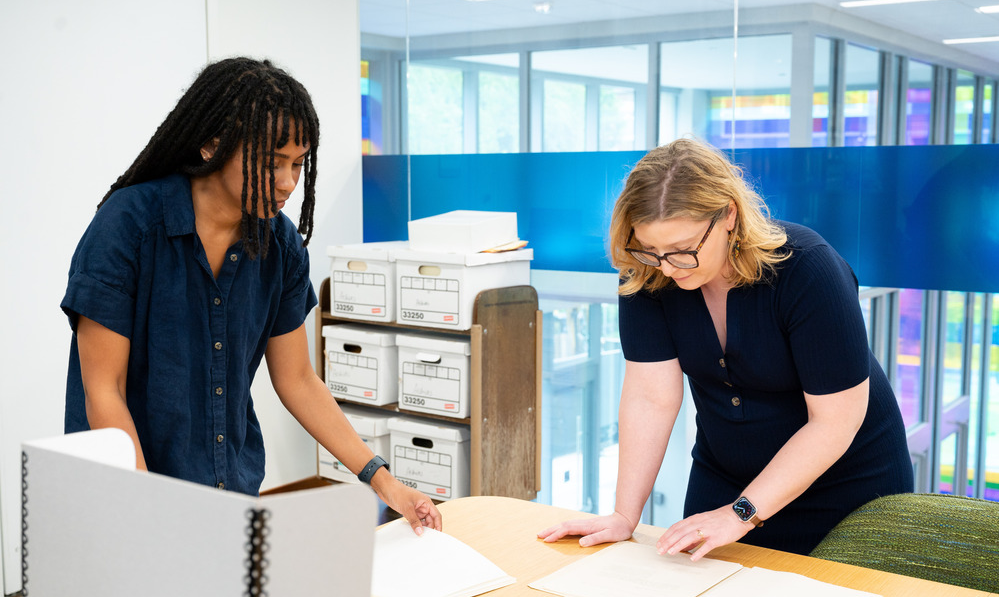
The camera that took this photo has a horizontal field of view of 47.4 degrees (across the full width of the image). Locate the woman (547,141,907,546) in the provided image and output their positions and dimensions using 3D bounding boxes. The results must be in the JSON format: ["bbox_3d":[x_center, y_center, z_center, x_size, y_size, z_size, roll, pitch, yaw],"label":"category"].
[{"bbox_3d":[0.469,0.442,2.286,0.600,1.510,0.640,3,7,28],"label":"woman"}]

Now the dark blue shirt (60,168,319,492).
[{"bbox_3d":[-0.614,0.099,2.227,0.470,0.690,0.380,-6,9,-44],"label":"dark blue shirt"}]

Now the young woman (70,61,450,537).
[{"bbox_3d":[-0.505,0.373,2.222,0.550,1.660,0.570,-6,9,-44],"label":"young woman"}]

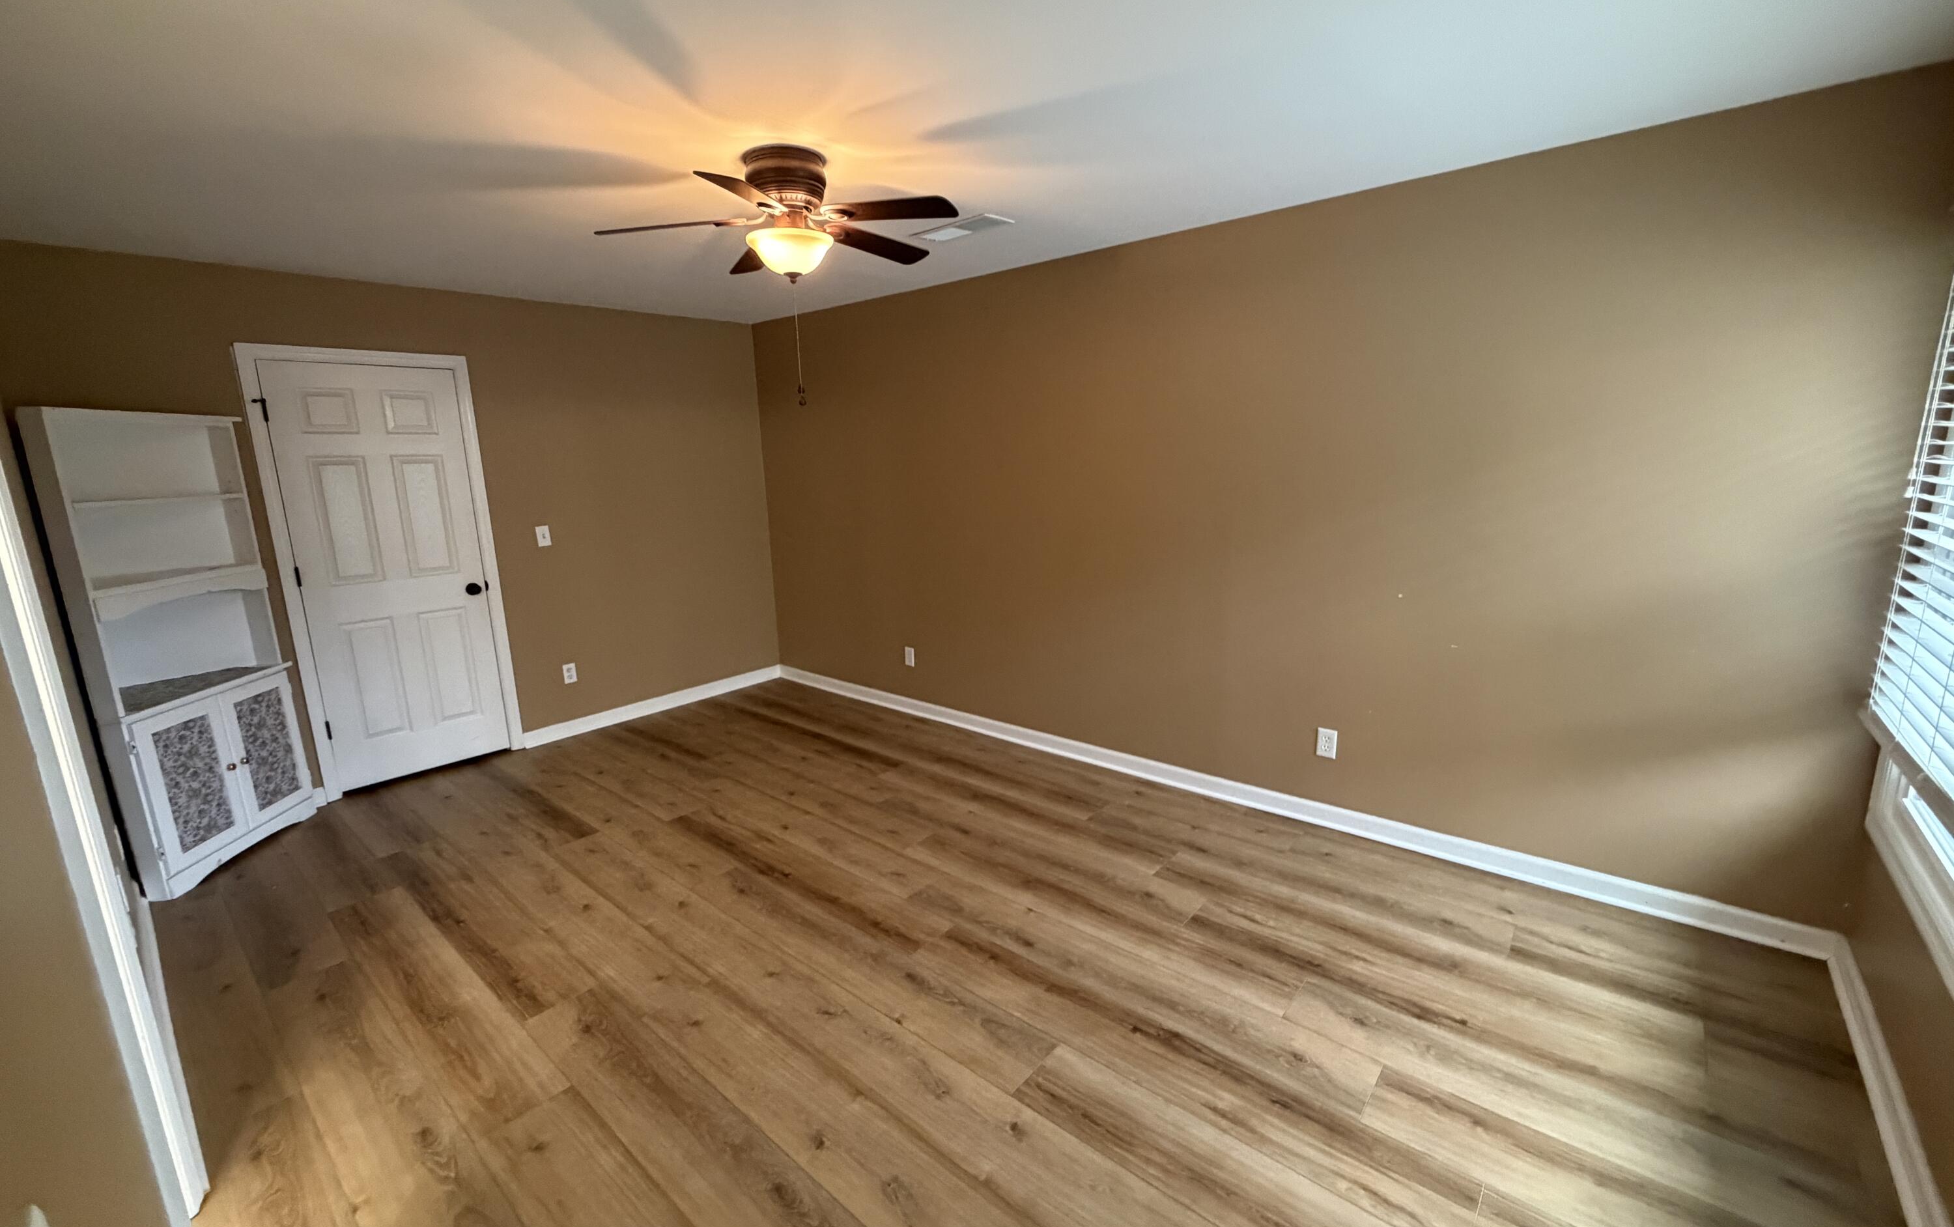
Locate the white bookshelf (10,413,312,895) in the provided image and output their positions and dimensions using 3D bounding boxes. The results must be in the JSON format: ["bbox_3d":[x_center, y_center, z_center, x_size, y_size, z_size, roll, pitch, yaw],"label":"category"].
[{"bbox_3d":[-3.319,0.136,3.143,0.484,1.795,0.765,-3,11,-4],"label":"white bookshelf"}]

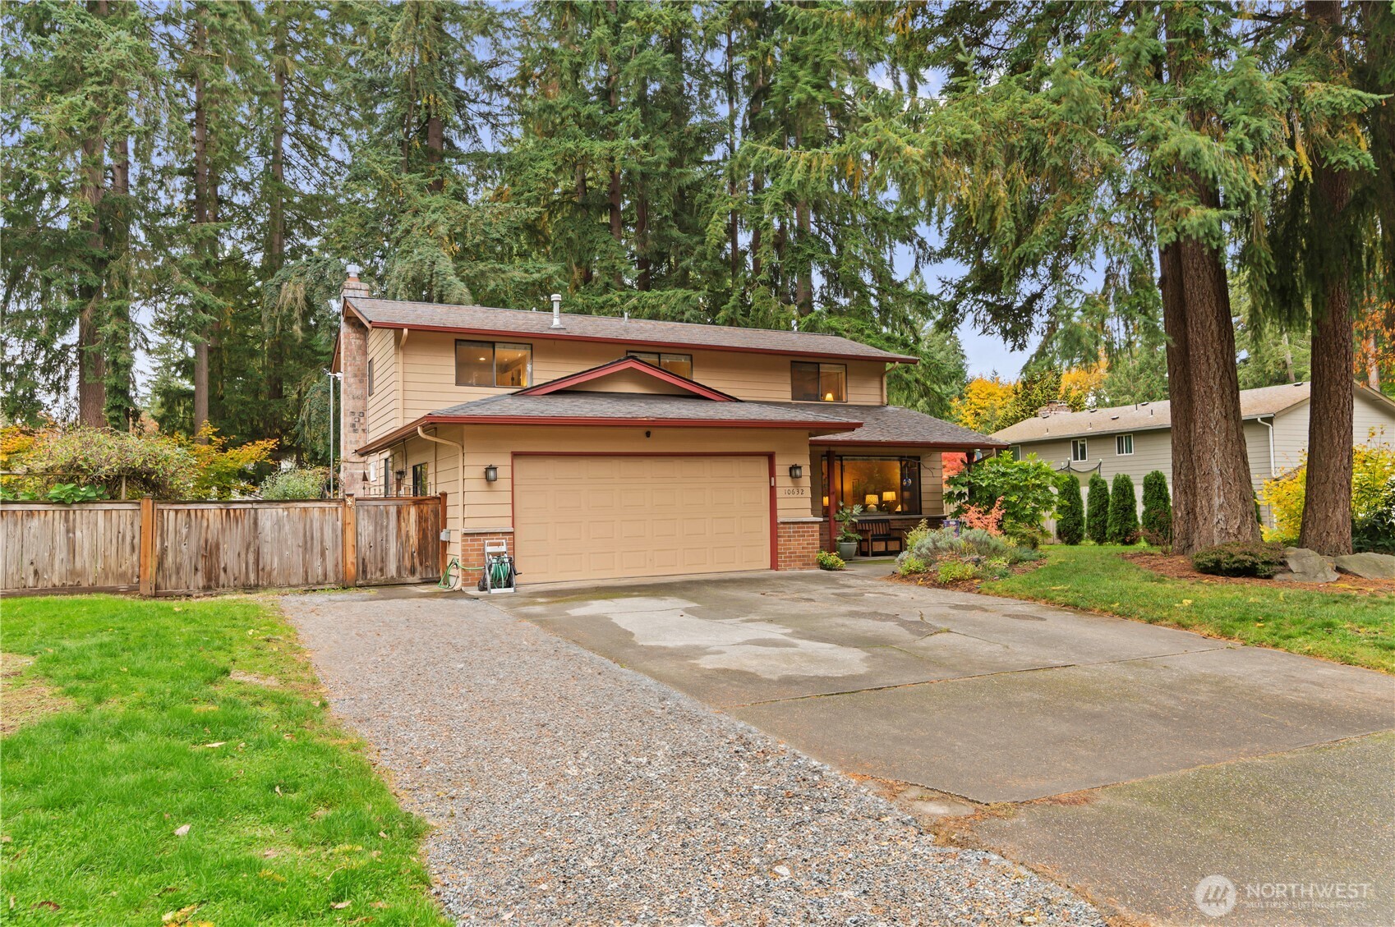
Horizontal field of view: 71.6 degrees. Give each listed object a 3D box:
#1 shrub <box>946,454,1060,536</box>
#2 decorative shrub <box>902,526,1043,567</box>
[{"bbox_3d":[7.339,0.902,23.400,2.500,2.350,2.400,0,-3,-26],"label":"shrub"},{"bbox_3d":[4.938,1.500,17.400,2.100,0.690,1.300,0,-3,-26],"label":"decorative shrub"}]

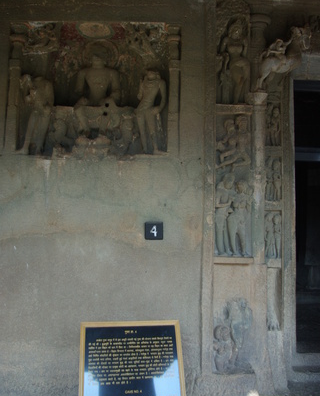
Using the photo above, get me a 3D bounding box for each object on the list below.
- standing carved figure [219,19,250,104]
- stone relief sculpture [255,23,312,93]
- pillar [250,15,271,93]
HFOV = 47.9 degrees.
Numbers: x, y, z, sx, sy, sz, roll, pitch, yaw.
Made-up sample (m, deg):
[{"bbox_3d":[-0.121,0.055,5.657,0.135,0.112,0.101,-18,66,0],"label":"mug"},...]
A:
[{"bbox_3d":[0.737,-1.351,3.579,0.300,0.830,0.150,1,-5,-2],"label":"standing carved figure"},{"bbox_3d":[1.206,-1.374,3.546,0.486,0.597,0.240,0,-5,8],"label":"stone relief sculpture"},{"bbox_3d":[1.000,-1.436,3.594,0.171,0.749,0.170,1,-5,-2],"label":"pillar"}]

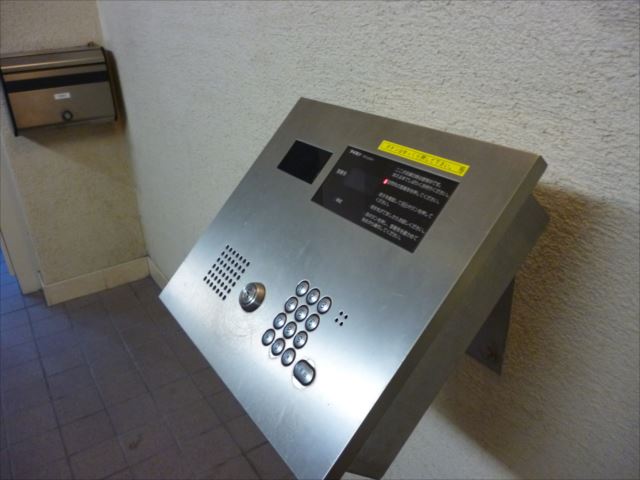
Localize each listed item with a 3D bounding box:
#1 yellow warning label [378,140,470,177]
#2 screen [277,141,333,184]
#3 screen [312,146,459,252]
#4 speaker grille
[{"bbox_3d":[0.120,-0.102,0.628,0.002,0.015,0.147,37,-4,-40],"label":"yellow warning label"},{"bbox_3d":[-0.022,-0.117,0.780,0.008,0.054,0.100,37,-4,-40],"label":"screen"},{"bbox_3d":[0.073,-0.057,0.648,0.008,0.093,0.205,37,-4,-40],"label":"screen"},{"bbox_3d":[-0.138,0.048,0.769,0.005,0.066,0.077,37,-4,-40],"label":"speaker grille"}]

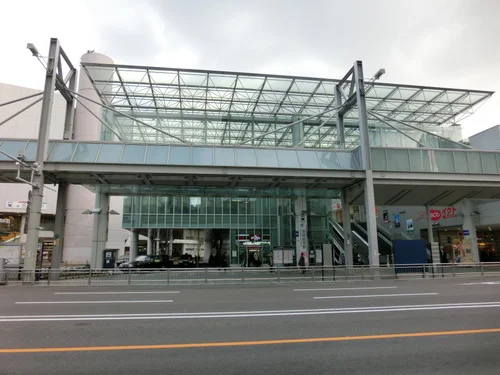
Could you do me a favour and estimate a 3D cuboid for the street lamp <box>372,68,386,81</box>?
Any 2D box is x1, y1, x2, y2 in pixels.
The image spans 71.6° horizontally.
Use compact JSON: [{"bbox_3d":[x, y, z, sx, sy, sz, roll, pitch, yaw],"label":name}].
[{"bbox_3d":[7.623,-6.618,20.360,0.350,0.250,1.100,1,-11,-8],"label":"street lamp"}]

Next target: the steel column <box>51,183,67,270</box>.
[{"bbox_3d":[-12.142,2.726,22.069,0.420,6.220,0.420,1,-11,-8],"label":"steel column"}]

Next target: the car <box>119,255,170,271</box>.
[{"bbox_3d":[-9.266,6.757,30.601,1.700,1.500,4.650,-8,-13,36],"label":"car"}]

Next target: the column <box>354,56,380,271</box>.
[{"bbox_3d":[7.327,-1.477,21.839,0.430,14.150,0.430,1,-11,-8],"label":"column"}]

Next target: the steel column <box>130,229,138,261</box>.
[{"bbox_3d":[-11.598,6.328,35.083,0.760,4.070,0.760,1,-11,-8],"label":"steel column"}]

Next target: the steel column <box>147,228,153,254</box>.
[{"bbox_3d":[-12.787,7.712,44.148,0.720,4.800,0.720,1,-11,-8],"label":"steel column"}]

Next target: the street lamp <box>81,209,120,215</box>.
[{"bbox_3d":[-13.513,2.187,31.338,3.330,0.450,0.800,1,-11,-8],"label":"street lamp"}]

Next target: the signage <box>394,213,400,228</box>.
[{"bbox_3d":[19.570,4.405,46.000,0.120,1.750,1.350,2,-11,-11],"label":"signage"}]

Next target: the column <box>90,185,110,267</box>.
[{"bbox_3d":[-13.494,3.730,31.350,1.000,7.780,1.000,1,-11,-8],"label":"column"}]

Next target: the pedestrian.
[{"bbox_3d":[4.036,5.814,26.453,0.380,1.620,0.500,1,-11,-8],"label":"pedestrian"}]

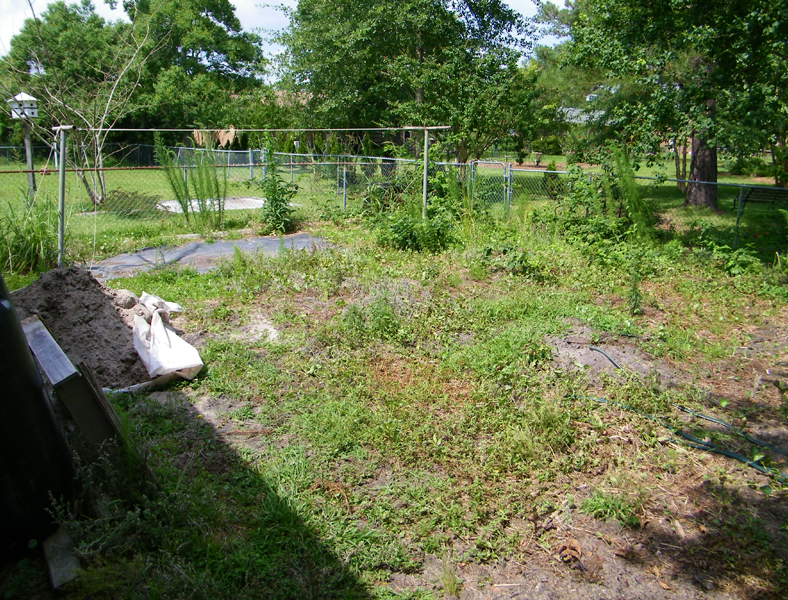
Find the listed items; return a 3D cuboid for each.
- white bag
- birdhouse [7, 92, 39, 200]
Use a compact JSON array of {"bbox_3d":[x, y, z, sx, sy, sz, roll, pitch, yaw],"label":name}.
[{"bbox_3d":[-1.990,0.315,5.670,0.540,0.360,0.950,-4,15,-20],"label":"white bag"},{"bbox_3d":[-8.588,-3.500,15.000,0.660,2.600,0.660,-6,16,-25],"label":"birdhouse"}]

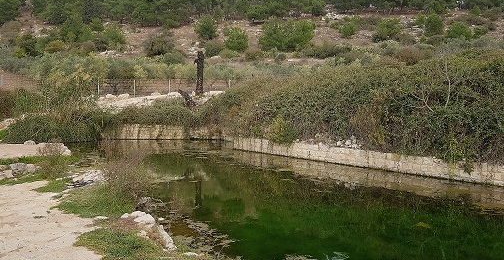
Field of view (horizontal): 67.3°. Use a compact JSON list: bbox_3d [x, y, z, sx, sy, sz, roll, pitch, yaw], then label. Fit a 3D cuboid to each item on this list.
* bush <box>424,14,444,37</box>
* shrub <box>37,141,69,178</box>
[{"bbox_3d":[32.273,-18.404,67.000,3.433,4.162,3.200,2,4,26],"label":"bush"},{"bbox_3d":[-4.499,0.642,8.600,0.749,0.890,0.720,-2,4,-28],"label":"shrub"}]

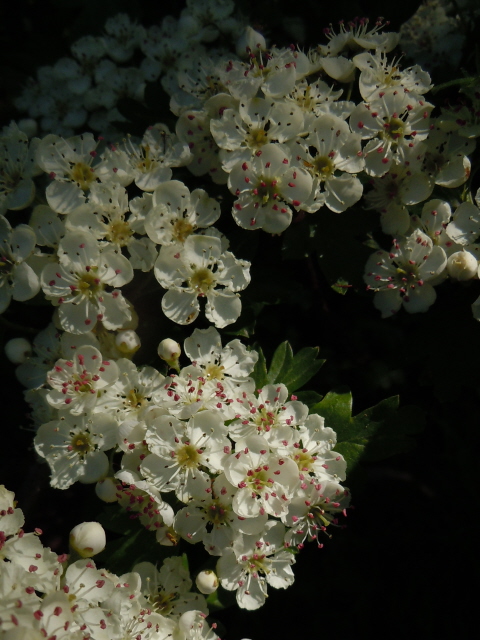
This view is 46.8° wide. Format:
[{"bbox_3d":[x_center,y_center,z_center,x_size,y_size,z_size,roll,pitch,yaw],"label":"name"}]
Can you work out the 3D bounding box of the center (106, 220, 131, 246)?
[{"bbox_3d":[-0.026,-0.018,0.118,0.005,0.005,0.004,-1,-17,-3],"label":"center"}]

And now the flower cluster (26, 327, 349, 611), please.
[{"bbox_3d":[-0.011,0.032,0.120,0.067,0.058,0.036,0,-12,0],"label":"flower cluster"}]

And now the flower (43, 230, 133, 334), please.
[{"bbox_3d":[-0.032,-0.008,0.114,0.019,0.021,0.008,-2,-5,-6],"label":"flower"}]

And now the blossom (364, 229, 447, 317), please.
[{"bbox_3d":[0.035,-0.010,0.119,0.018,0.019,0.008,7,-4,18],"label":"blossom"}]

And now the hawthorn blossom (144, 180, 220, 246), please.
[{"bbox_3d":[-0.013,-0.022,0.121,0.016,0.016,0.008,0,-15,0],"label":"hawthorn blossom"}]

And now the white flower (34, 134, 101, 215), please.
[{"bbox_3d":[-0.038,-0.033,0.125,0.016,0.018,0.008,2,-6,6],"label":"white flower"}]

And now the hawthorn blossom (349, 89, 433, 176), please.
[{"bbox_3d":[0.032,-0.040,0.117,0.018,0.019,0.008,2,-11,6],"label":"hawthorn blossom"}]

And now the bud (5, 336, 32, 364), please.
[{"bbox_3d":[-0.053,0.007,0.132,0.006,0.006,0.006,0,18,0],"label":"bud"}]

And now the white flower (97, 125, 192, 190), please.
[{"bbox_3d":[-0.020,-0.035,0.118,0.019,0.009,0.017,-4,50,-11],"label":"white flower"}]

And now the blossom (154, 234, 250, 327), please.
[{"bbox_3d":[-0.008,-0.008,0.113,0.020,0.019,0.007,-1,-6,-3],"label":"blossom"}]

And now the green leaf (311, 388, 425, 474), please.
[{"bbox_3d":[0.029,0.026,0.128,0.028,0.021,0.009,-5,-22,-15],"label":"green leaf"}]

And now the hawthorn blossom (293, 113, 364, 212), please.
[{"bbox_3d":[0.019,-0.034,0.119,0.018,0.021,0.009,-4,-5,-12],"label":"hawthorn blossom"}]

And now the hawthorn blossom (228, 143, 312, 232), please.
[{"bbox_3d":[0.006,-0.027,0.115,0.017,0.018,0.008,0,2,0],"label":"hawthorn blossom"}]

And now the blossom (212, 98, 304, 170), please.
[{"bbox_3d":[0.004,-0.039,0.119,0.019,0.017,0.008,0,-21,0],"label":"blossom"}]

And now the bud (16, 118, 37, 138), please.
[{"bbox_3d":[-0.056,-0.050,0.145,0.005,0.005,0.005,0,18,0],"label":"bud"}]

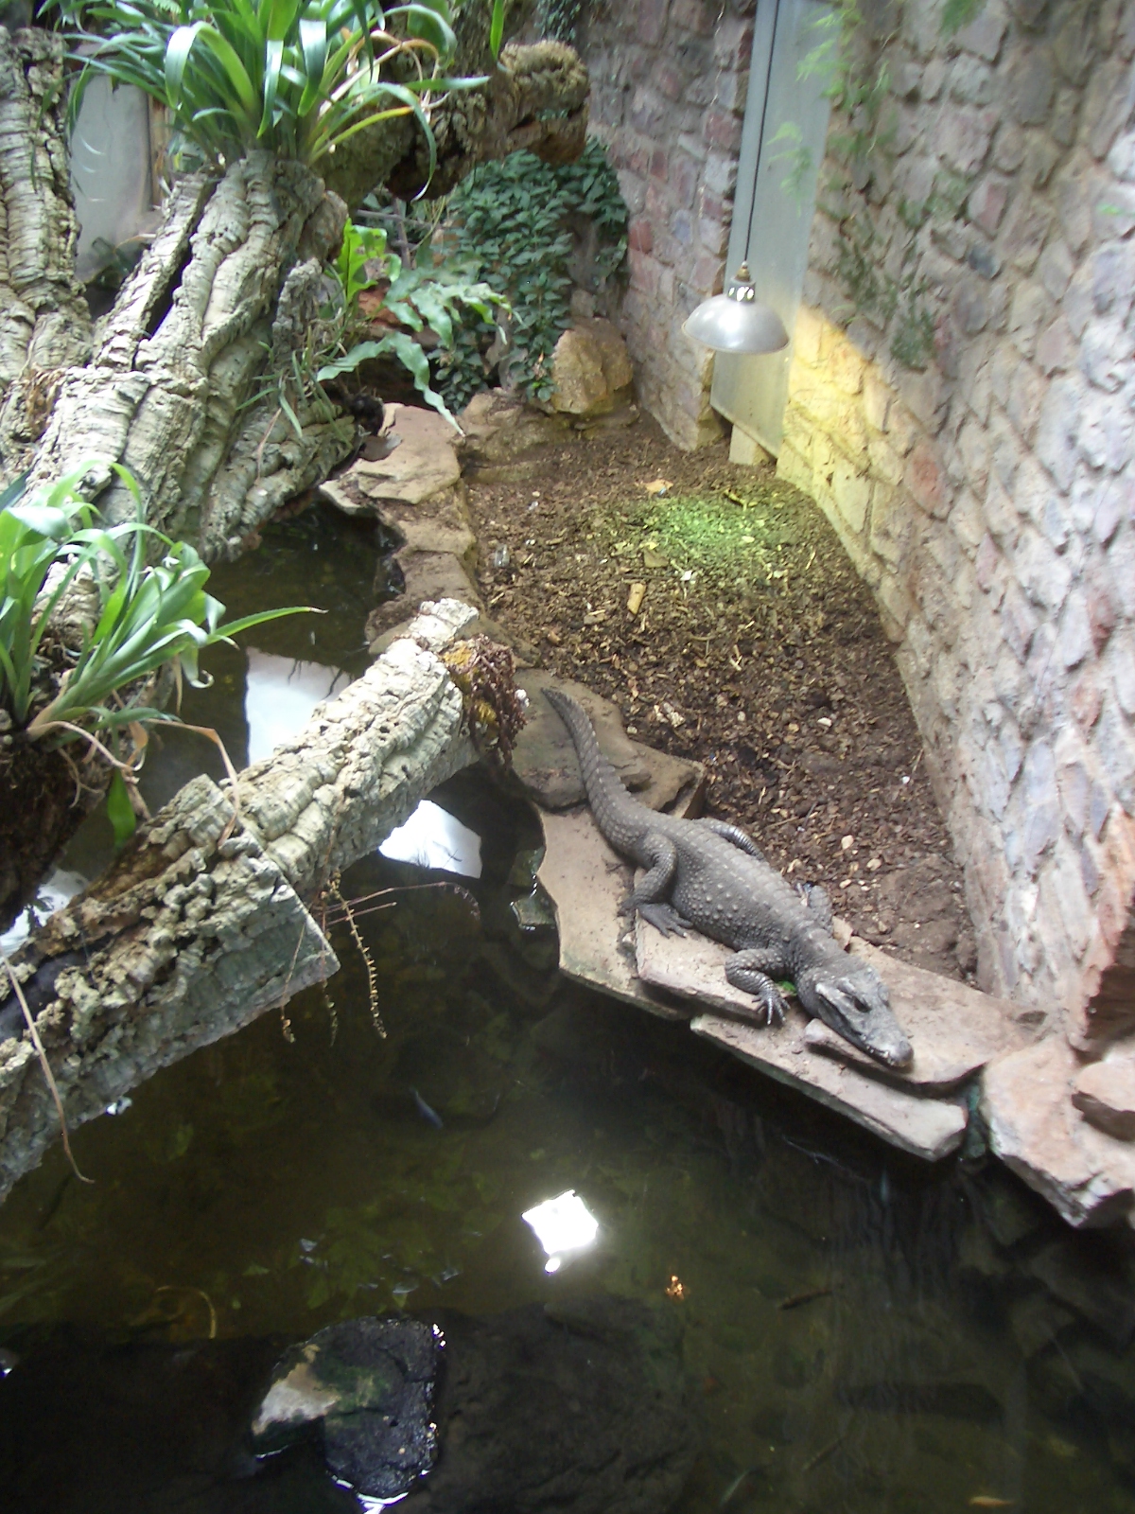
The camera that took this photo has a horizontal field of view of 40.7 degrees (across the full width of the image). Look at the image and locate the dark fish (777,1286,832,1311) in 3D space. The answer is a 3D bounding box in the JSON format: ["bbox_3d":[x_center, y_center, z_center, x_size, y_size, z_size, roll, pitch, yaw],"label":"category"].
[{"bbox_3d":[0.426,0.972,2.742,0.112,0.022,0.016,-9,38,-18],"label":"dark fish"}]

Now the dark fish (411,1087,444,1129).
[{"bbox_3d":[-0.275,0.682,2.987,0.020,0.033,0.123,-20,42,-29],"label":"dark fish"}]

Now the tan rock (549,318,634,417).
[{"bbox_3d":[0.082,-1.257,4.937,0.270,0.265,0.230,4,36,0],"label":"tan rock"}]

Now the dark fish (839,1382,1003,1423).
[{"bbox_3d":[0.598,1.095,2.590,0.279,0.070,0.042,4,36,0],"label":"dark fish"}]

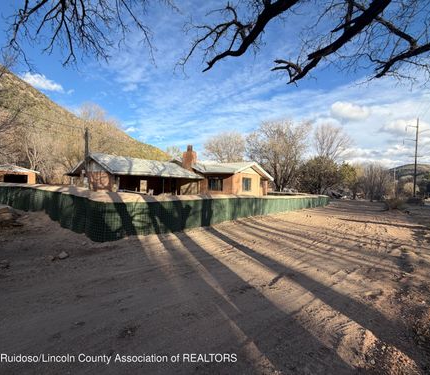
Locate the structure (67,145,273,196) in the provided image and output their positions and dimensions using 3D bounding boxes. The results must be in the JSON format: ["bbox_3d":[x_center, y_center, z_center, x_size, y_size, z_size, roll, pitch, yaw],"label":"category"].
[{"bbox_3d":[-3.492,-1.404,20.892,11.900,5.500,15.800,2,1,38],"label":"structure"}]

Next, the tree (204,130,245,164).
[{"bbox_3d":[2.012,-4.897,39.953,8.600,12.500,8.400,2,1,0],"label":"tree"}]

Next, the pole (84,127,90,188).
[{"bbox_3d":[-8.859,-1.530,13.988,0.250,5.600,0.250,2,1,38],"label":"pole"}]

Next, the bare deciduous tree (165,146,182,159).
[{"bbox_3d":[-10.144,-4.525,49.960,6.000,11.000,6.000,2,1,0],"label":"bare deciduous tree"}]

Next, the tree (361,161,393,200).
[{"bbox_3d":[23.044,-0.618,28.989,3.800,5.400,3.800,2,1,0],"label":"tree"}]

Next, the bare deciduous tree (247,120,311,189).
[{"bbox_3d":[10.816,-4.999,33.949,10.200,13.200,9.600,2,1,0],"label":"bare deciduous tree"}]

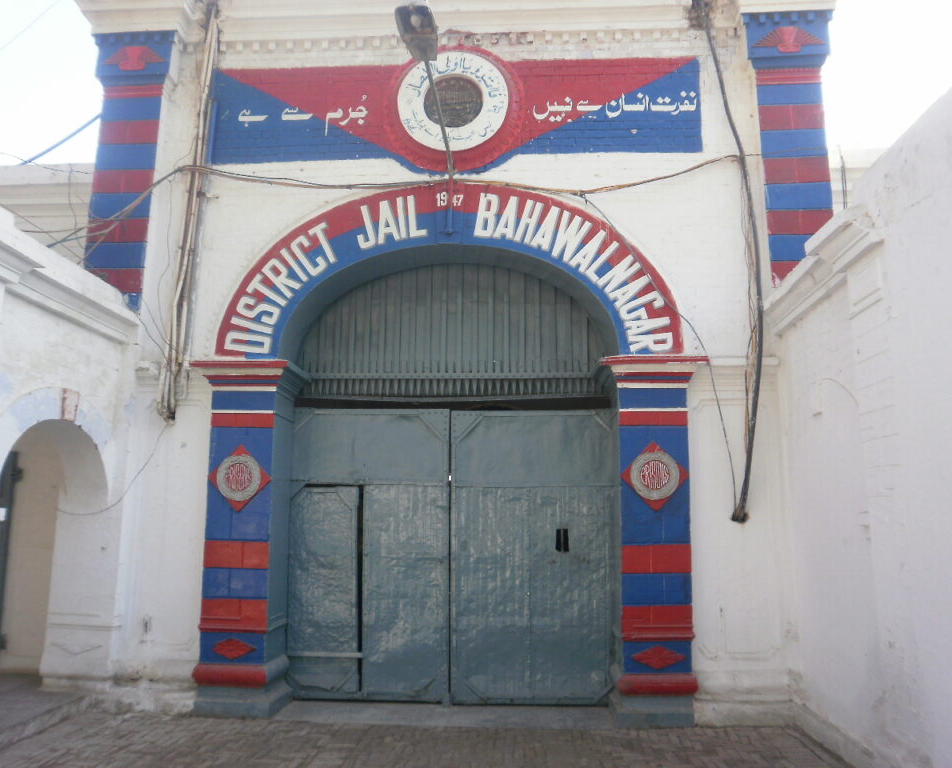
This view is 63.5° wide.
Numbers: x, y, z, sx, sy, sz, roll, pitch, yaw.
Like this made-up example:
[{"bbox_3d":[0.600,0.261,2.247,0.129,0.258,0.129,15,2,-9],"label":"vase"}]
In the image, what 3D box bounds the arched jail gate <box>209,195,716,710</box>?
[{"bbox_3d":[-0.261,0.475,6.771,4.440,4.630,0.650,0,-10,3],"label":"arched jail gate"}]

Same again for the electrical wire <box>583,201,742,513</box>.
[{"bbox_3d":[1.625,-0.358,6.946,1.349,2.919,0.140,0,-8,4],"label":"electrical wire"}]

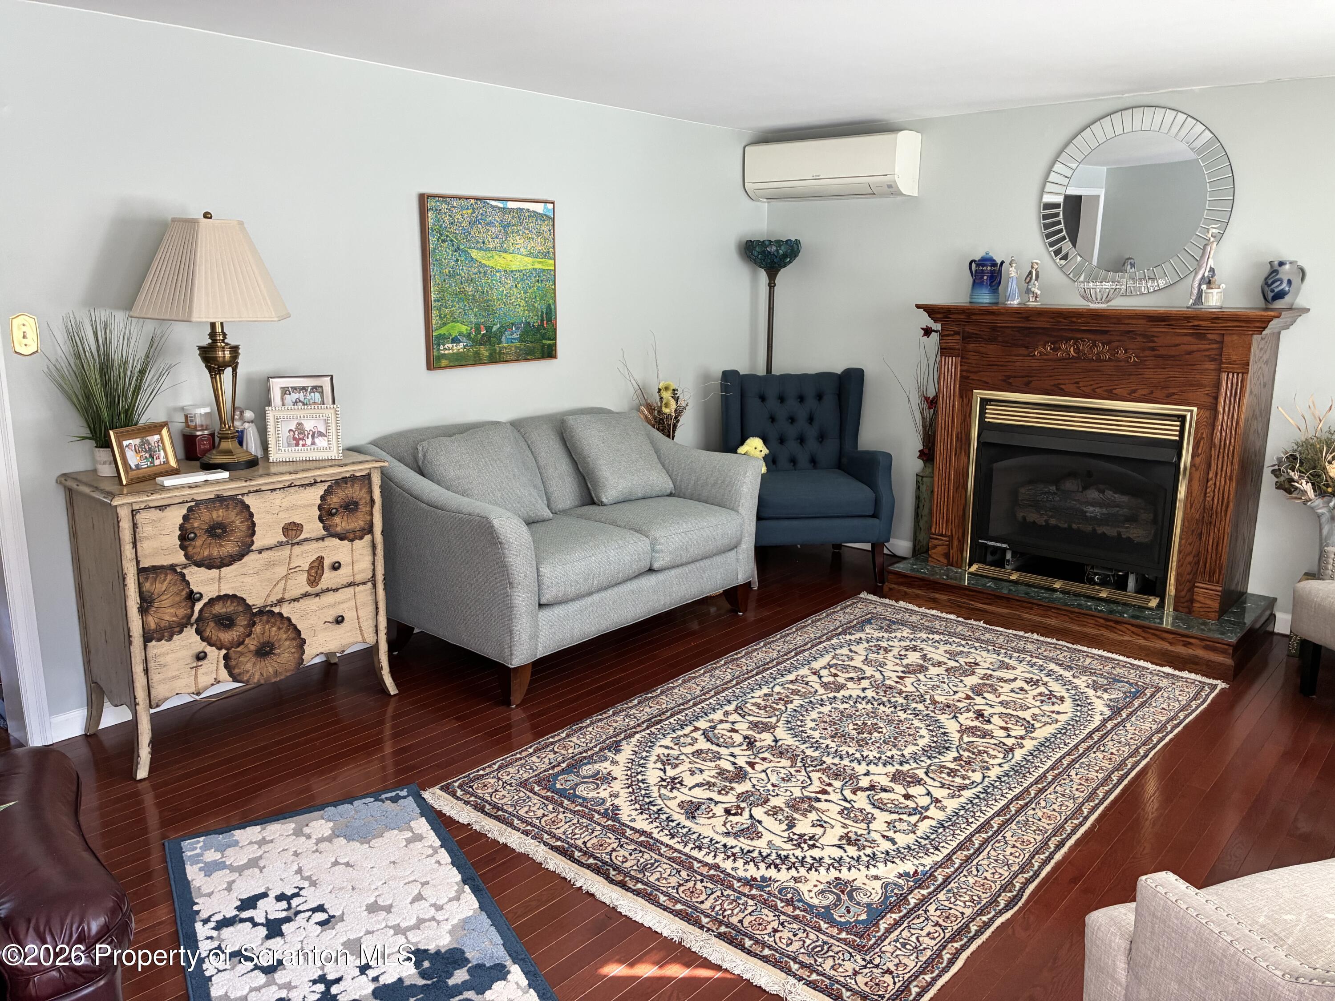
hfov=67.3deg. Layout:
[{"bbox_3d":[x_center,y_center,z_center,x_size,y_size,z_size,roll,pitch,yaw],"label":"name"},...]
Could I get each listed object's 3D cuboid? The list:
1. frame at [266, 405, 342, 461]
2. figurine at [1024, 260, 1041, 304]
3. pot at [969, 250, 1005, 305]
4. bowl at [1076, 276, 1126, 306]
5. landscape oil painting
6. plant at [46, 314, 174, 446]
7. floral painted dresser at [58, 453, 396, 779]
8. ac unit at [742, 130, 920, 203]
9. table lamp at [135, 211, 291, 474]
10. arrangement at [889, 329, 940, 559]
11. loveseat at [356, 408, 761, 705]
[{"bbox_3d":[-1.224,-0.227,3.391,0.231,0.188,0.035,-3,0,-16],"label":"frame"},{"bbox_3d":[1.700,-1.008,4.656,0.085,0.202,0.075,2,12,9],"label":"figurine"},{"bbox_3d":[1.474,-1.017,4.592,0.130,0.233,0.168,-10,16,-40],"label":"pot"},{"bbox_3d":[1.931,-0.917,4.441,0.205,0.118,0.205,11,16,40],"label":"bowl"},{"bbox_3d":[-0.737,-0.926,4.256,0.042,0.689,0.679,11,16,40],"label":"landscape oil painting"},{"bbox_3d":[-1.691,-0.351,3.044,0.310,0.446,0.345,11,16,40],"label":"plant"},{"bbox_3d":[-1.460,0.318,3.426,0.480,0.882,0.920,11,16,40],"label":"floral painted dresser"},{"bbox_3d":[0.857,-1.752,5.316,0.923,0.303,0.250,11,16,40],"label":"ac unit"},{"bbox_3d":[-1.439,-0.505,3.204,0.445,0.798,0.465,11,16,40],"label":"table lamp"},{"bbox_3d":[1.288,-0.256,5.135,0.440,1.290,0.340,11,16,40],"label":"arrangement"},{"bbox_3d":[-0.410,0.137,4.261,0.870,0.885,1.570,11,16,40],"label":"loveseat"}]

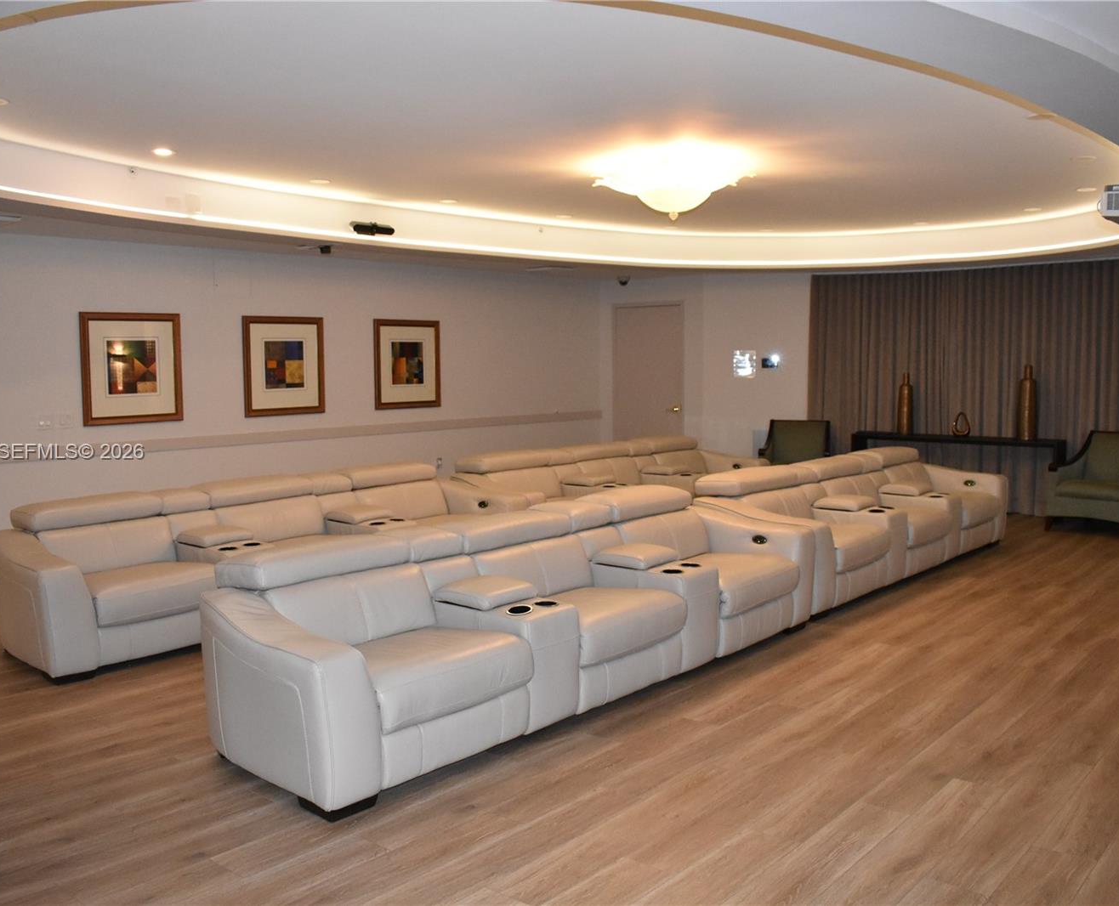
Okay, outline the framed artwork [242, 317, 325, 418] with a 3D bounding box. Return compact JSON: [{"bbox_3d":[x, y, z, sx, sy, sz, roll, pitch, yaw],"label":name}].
[{"bbox_3d":[-2.390,-0.758,8.912,0.040,0.857,0.790,5,8,44],"label":"framed artwork"}]

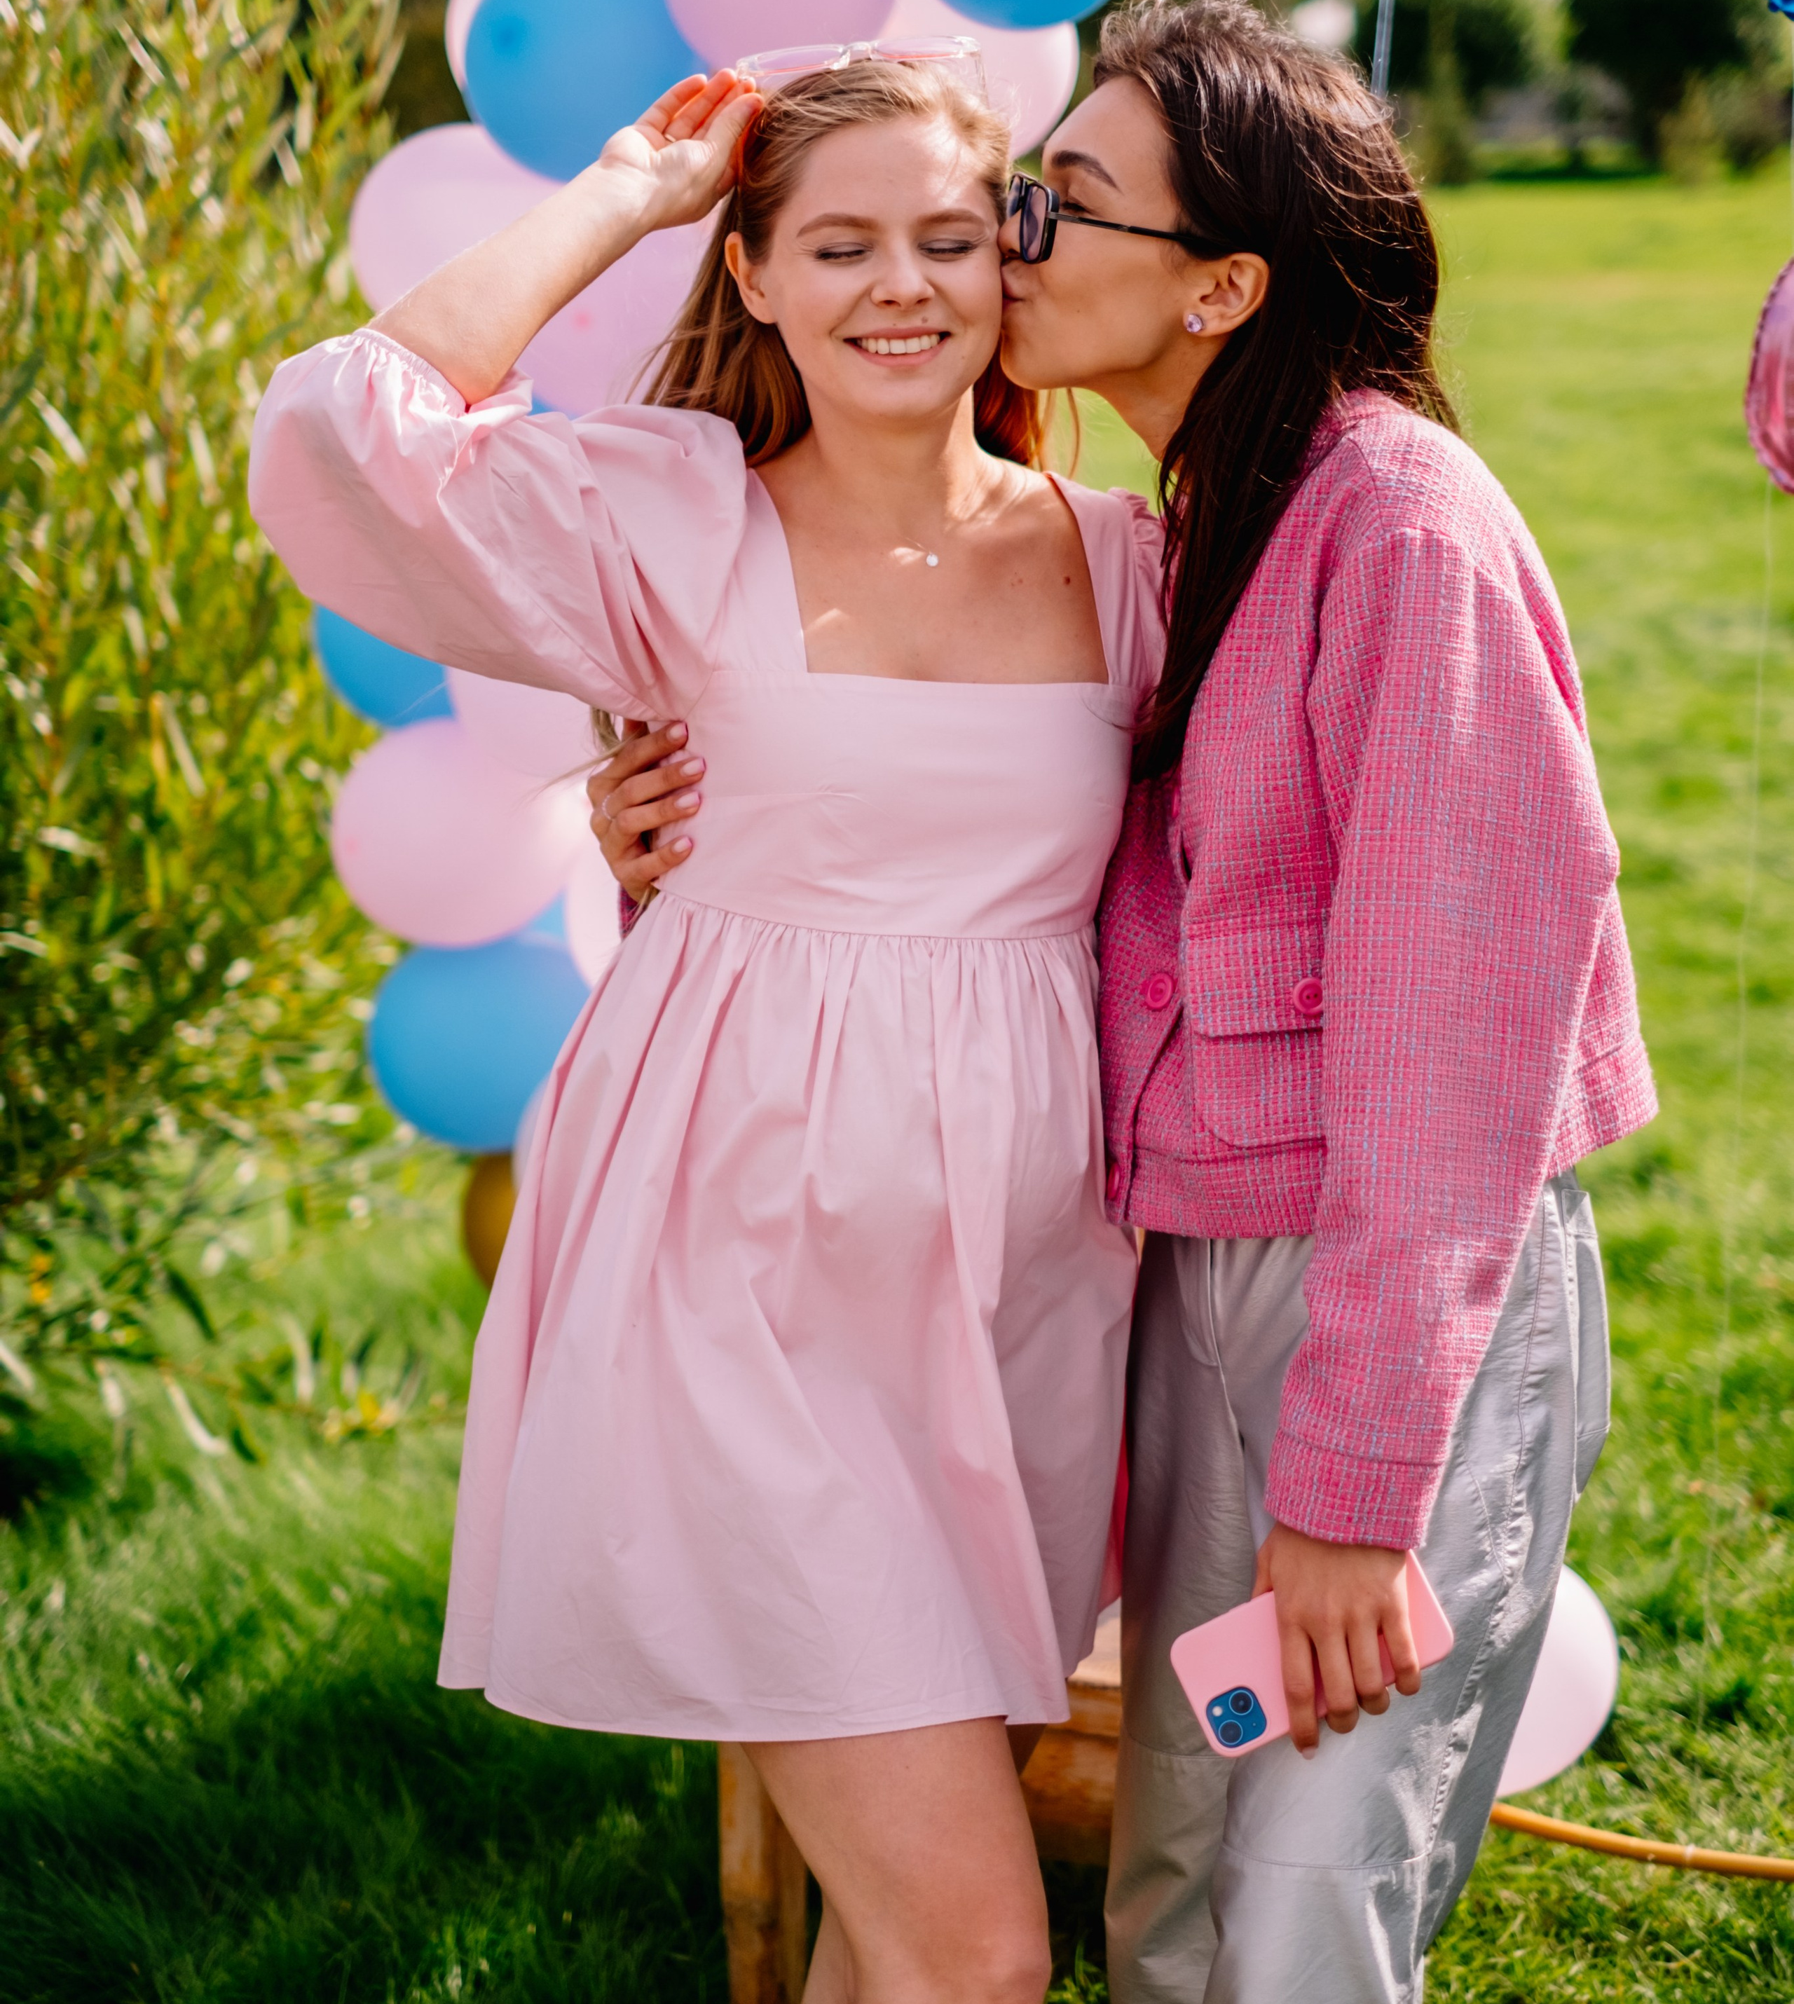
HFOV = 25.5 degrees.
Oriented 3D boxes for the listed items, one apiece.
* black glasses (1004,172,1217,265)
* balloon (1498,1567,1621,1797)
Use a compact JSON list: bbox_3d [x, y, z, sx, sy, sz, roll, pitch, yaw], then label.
[{"bbox_3d":[0.144,-0.443,2.292,0.143,0.050,0.140,7,12,-12],"label":"black glasses"},{"bbox_3d":[0.544,0.615,3.650,0.240,0.240,0.240,0,13,0],"label":"balloon"}]

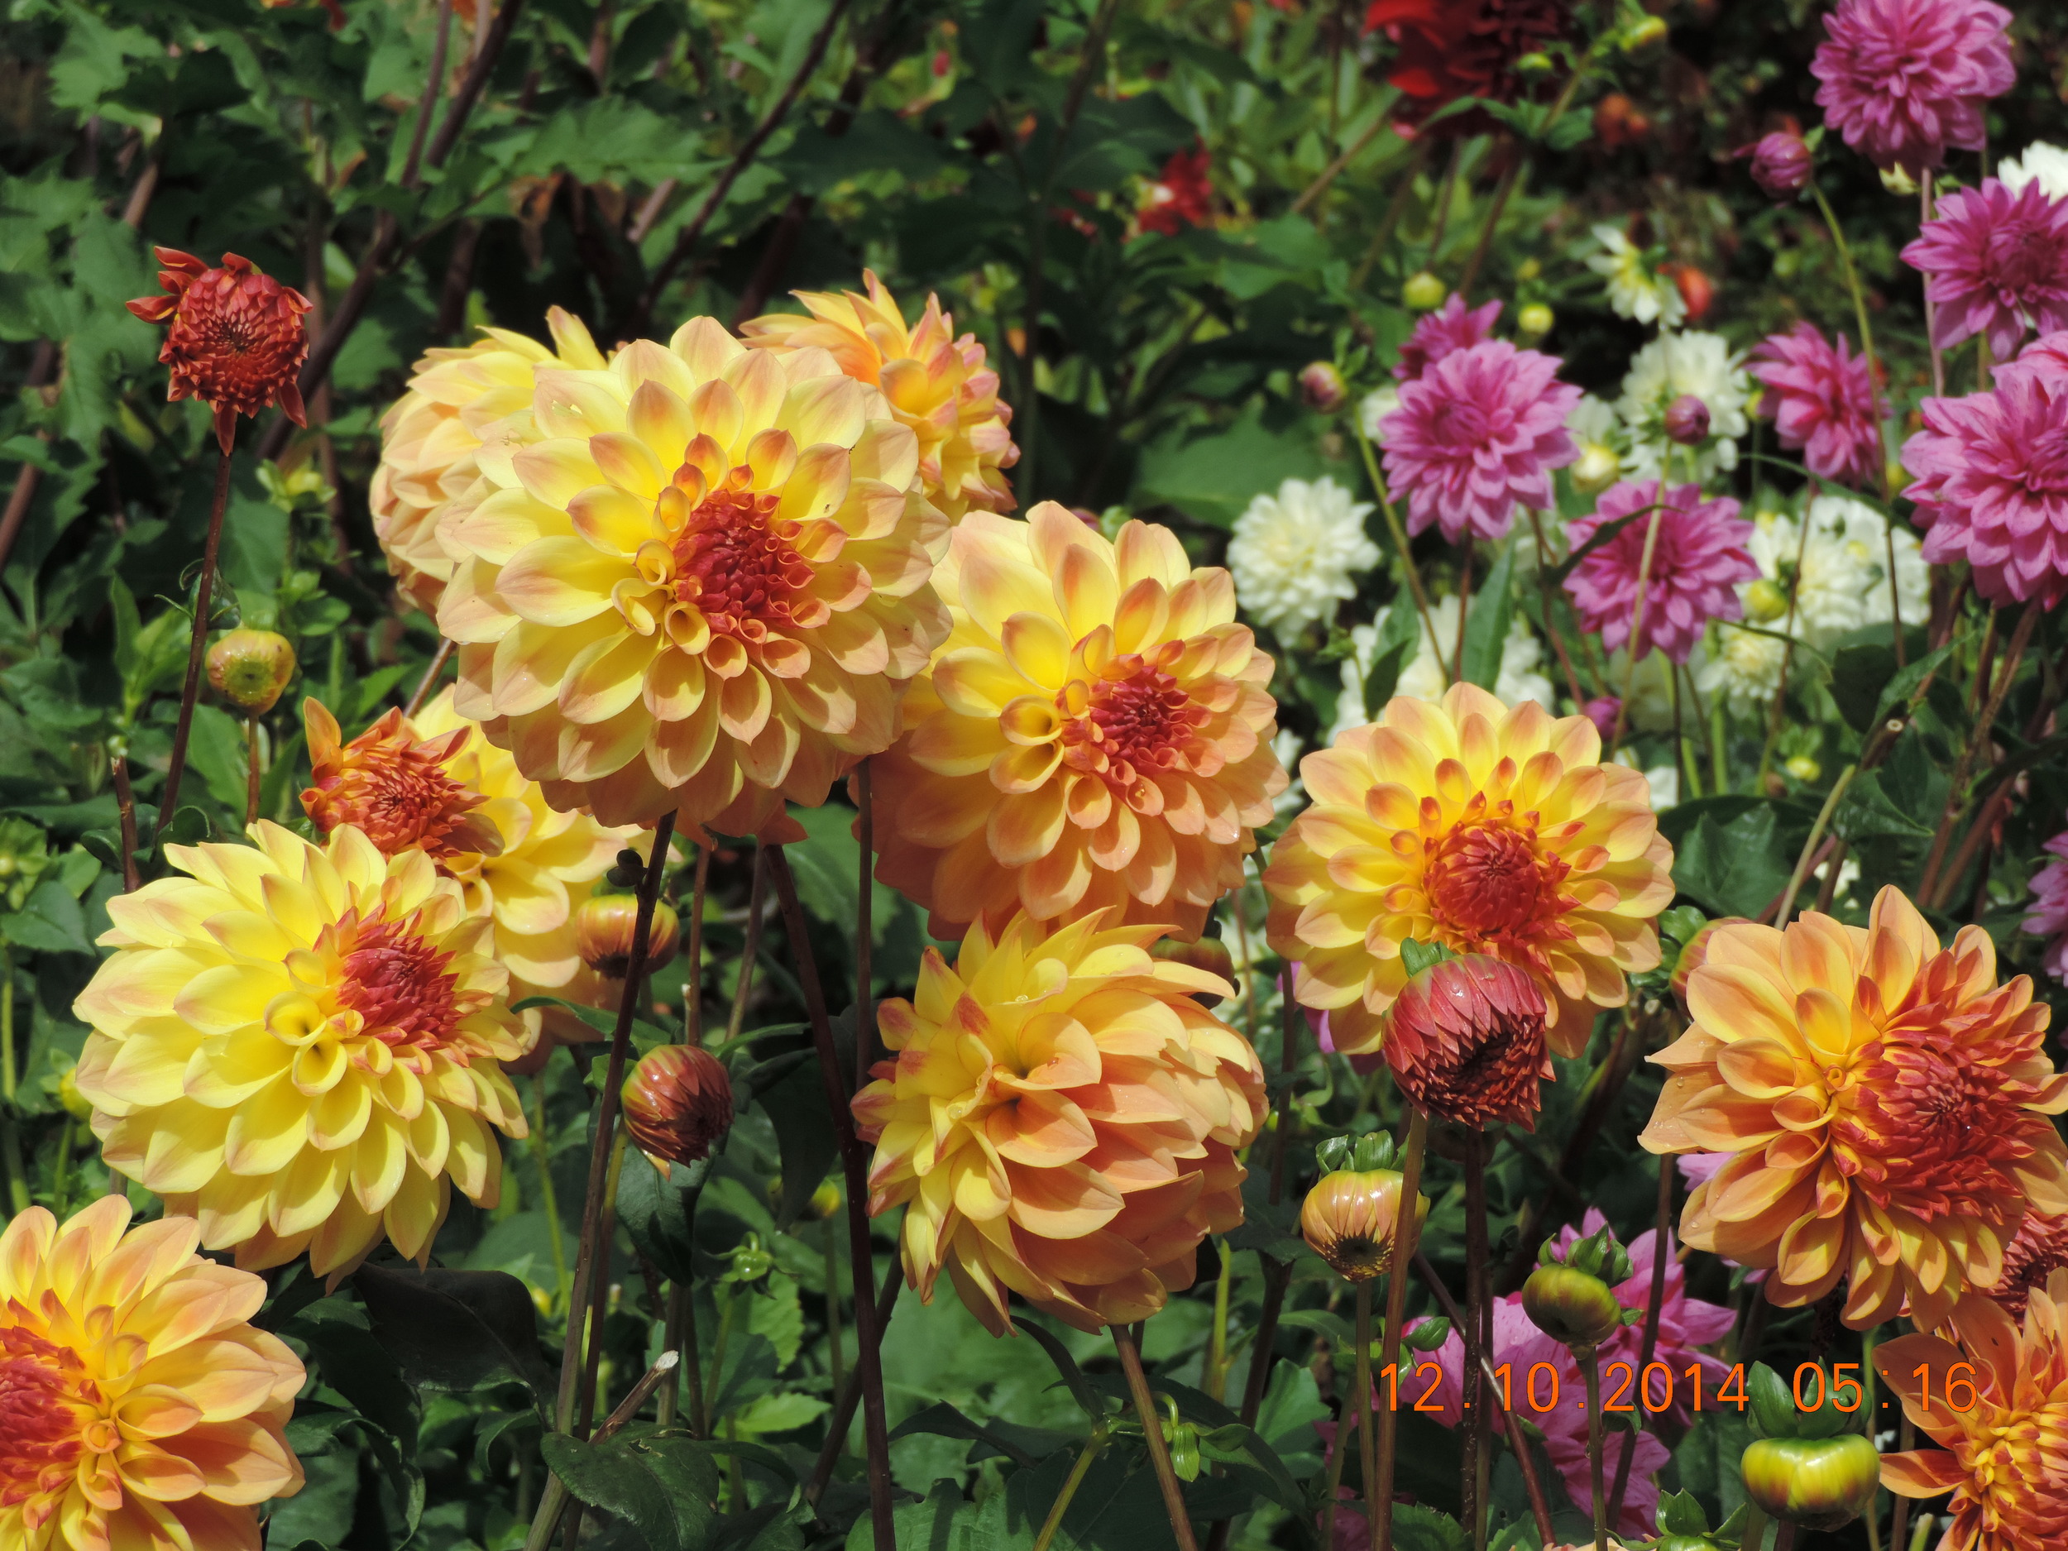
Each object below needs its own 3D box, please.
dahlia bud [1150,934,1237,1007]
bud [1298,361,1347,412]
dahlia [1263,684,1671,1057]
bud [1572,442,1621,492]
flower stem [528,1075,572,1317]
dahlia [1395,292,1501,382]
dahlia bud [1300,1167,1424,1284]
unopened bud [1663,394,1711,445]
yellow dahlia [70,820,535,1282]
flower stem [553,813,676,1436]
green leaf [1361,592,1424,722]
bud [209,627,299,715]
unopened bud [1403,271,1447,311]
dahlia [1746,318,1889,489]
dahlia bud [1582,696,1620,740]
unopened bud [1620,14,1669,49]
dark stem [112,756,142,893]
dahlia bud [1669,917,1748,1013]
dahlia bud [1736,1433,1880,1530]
[{"bbox_3d":[0.052,0.063,1.750,0.028,0.026,0.028,0,14,0],"label":"dahlia bud"},{"bbox_3d":[0.129,-0.173,2.400,0.022,0.023,0.022,3,14,11],"label":"bud"},{"bbox_3d":[0.125,0.027,1.550,0.117,0.109,0.060,-2,-3,-7],"label":"dahlia"},{"bbox_3d":[0.282,-0.155,2.700,0.025,0.025,0.025,5,8,20],"label":"bud"},{"bbox_3d":[-0.145,0.127,1.620,0.006,0.076,0.006,-7,12,0],"label":"flower stem"},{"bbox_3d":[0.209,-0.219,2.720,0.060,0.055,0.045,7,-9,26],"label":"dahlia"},{"bbox_3d":[0.095,0.129,1.550,0.036,0.035,0.035,-1,14,-3],"label":"dahlia bud"},{"bbox_3d":[0.313,-0.171,2.580,0.022,0.025,0.024,-3,9,0],"label":"unopened bud"},{"bbox_3d":[-0.207,0.077,1.520,0.130,0.130,0.075,-8,-12,-30],"label":"yellow dahlia"},{"bbox_3d":[-0.117,0.097,1.500,0.009,0.180,0.009,10,11,-2],"label":"flower stem"},{"bbox_3d":[0.153,-0.049,2.300,0.028,0.058,0.020,-4,15,-17],"label":"green leaf"},{"bbox_3d":[-0.244,-0.033,1.680,0.027,0.025,0.025,0,12,0],"label":"bud"},{"bbox_3d":[0.204,-0.252,2.800,0.022,0.022,0.022,0,0,0],"label":"unopened bud"},{"bbox_3d":[0.364,-0.172,2.500,0.076,0.077,0.050,-8,16,-29],"label":"dahlia"},{"bbox_3d":[0.248,-0.026,2.350,0.019,0.020,0.019,0,14,0],"label":"dahlia bud"},{"bbox_3d":[0.329,-0.401,2.900,0.025,0.021,0.025,0,14,0],"label":"unopened bud"},{"bbox_3d":[-0.263,0.014,1.560,0.006,0.041,0.006,-6,12,0],"label":"dark stem"},{"bbox_3d":[0.211,0.060,1.650,0.031,0.032,0.032,0,15,0],"label":"dahlia bud"},{"bbox_3d":[0.196,0.179,1.360,0.035,0.025,0.033,0,16,0],"label":"dahlia bud"}]

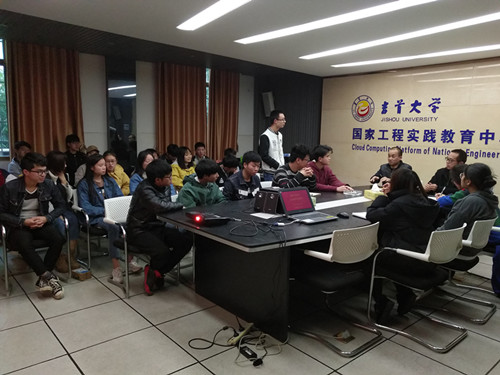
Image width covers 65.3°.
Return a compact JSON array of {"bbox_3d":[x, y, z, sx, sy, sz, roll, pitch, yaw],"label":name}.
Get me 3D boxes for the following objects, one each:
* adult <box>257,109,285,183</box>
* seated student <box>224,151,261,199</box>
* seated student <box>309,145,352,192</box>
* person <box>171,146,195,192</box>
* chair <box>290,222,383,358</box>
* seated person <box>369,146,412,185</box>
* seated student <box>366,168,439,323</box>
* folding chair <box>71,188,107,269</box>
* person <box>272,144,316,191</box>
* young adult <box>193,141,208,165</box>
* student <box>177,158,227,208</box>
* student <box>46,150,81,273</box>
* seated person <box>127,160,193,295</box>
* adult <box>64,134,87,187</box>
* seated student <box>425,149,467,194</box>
[{"bbox_3d":[0.296,-0.170,5.366,0.340,1.760,0.500,7,10,39],"label":"adult"},{"bbox_3d":[-0.017,0.224,4.394,0.540,1.241,0.780,-5,10,-40],"label":"seated student"},{"bbox_3d":[0.974,0.115,5.100,0.780,1.318,0.540,6,9,34],"label":"seated student"},{"bbox_3d":[-0.730,0.143,4.830,0.750,1.260,0.480,8,10,42],"label":"person"},{"bbox_3d":[0.631,0.648,2.810,0.530,0.830,0.570,-5,10,-40],"label":"chair"},{"bbox_3d":[1.881,0.108,5.351,0.780,1.307,0.580,-6,10,-43],"label":"seated person"},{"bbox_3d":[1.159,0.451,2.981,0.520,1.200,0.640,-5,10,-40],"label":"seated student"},{"bbox_3d":[-1.649,0.398,4.370,0.520,0.820,0.600,-5,10,-40],"label":"folding chair"},{"bbox_3d":[0.604,0.137,4.879,0.780,1.316,0.540,7,9,38],"label":"person"},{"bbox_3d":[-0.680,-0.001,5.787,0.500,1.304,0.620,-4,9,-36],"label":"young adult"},{"bbox_3d":[-0.492,0.297,3.949,0.750,1.180,0.520,9,11,44],"label":"student"},{"bbox_3d":[-1.990,0.230,4.091,0.740,1.222,0.500,8,10,41],"label":"student"},{"bbox_3d":[-0.875,0.337,3.554,0.760,1.190,0.500,6,9,31],"label":"seated person"},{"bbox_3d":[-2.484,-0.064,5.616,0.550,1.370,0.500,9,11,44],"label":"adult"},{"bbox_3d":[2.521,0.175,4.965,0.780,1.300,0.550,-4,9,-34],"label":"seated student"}]

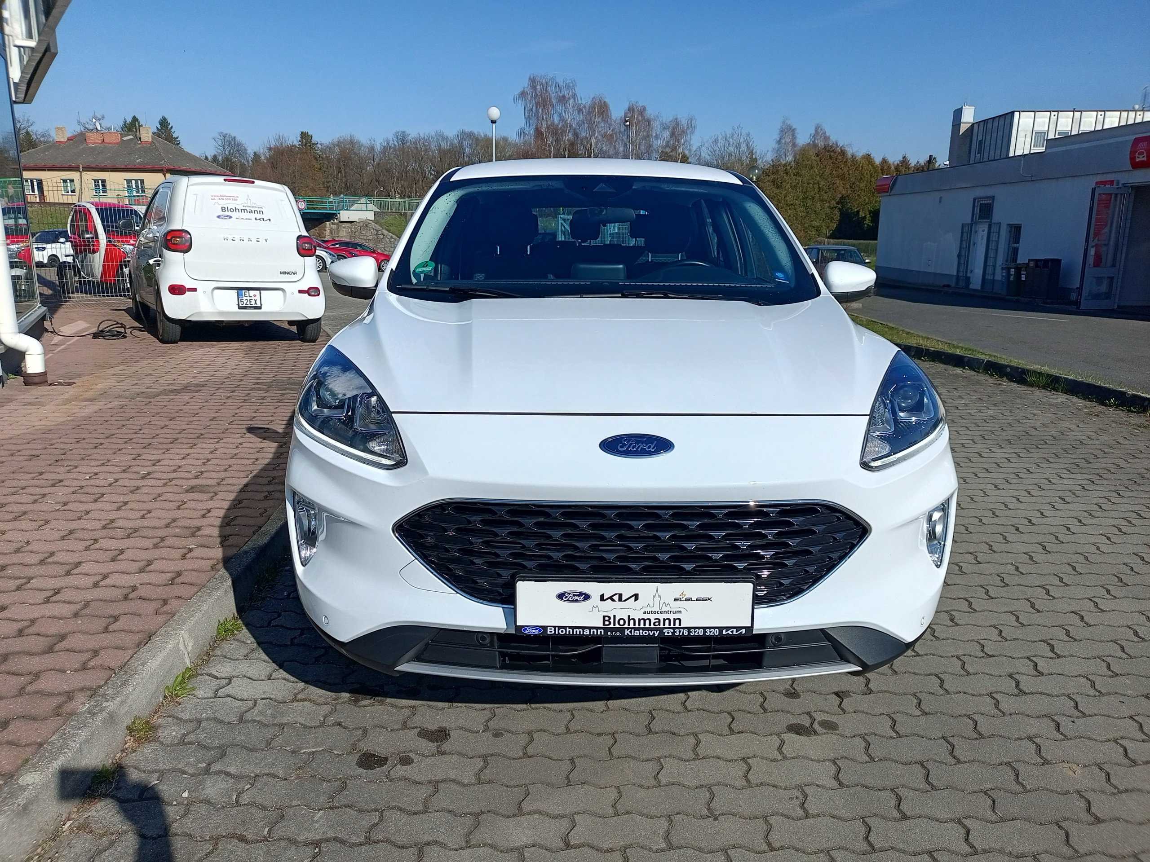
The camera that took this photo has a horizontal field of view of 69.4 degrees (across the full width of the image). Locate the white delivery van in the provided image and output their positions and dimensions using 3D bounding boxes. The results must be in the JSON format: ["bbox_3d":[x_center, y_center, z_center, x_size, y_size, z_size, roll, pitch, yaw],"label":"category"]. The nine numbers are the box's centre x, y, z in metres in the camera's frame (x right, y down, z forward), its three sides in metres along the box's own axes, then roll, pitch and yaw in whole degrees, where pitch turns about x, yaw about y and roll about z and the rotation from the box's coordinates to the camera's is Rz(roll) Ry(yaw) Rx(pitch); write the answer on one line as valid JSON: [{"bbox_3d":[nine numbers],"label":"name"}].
[{"bbox_3d":[-3.785,-1.882,8.907,1.470,1.570,3.000,-5,16,-31],"label":"white delivery van"}]

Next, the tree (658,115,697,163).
[{"bbox_3d":[9.372,-23.859,75.660,3.700,10.500,3.700,1,13,0],"label":"tree"}]

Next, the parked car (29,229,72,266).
[{"bbox_3d":[-21.600,-7.600,34.800,1.750,1.570,4.000,2,13,5],"label":"parked car"}]

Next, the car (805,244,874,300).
[{"bbox_3d":[7.726,-4.784,24.500,1.720,1.420,4.100,1,14,2],"label":"car"}]

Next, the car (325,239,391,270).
[{"bbox_3d":[-9.000,-7.690,36.500,4.350,1.470,1.800,6,14,21],"label":"car"}]

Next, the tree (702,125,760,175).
[{"bbox_3d":[12.818,-20.604,68.000,4.800,8.800,4.800,0,13,0],"label":"tree"}]

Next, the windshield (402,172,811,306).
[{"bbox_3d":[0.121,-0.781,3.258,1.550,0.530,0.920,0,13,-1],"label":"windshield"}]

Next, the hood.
[{"bbox_3d":[0.128,-0.281,2.463,1.640,0.220,1.240,0,13,-1],"label":"hood"}]

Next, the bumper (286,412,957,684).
[{"bbox_3d":[0.130,0.290,2.112,1.860,0.630,0.540,0,13,-1],"label":"bumper"}]

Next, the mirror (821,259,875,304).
[{"bbox_3d":[1.088,-0.598,3.355,0.240,0.180,0.180,0,13,-1],"label":"mirror"}]

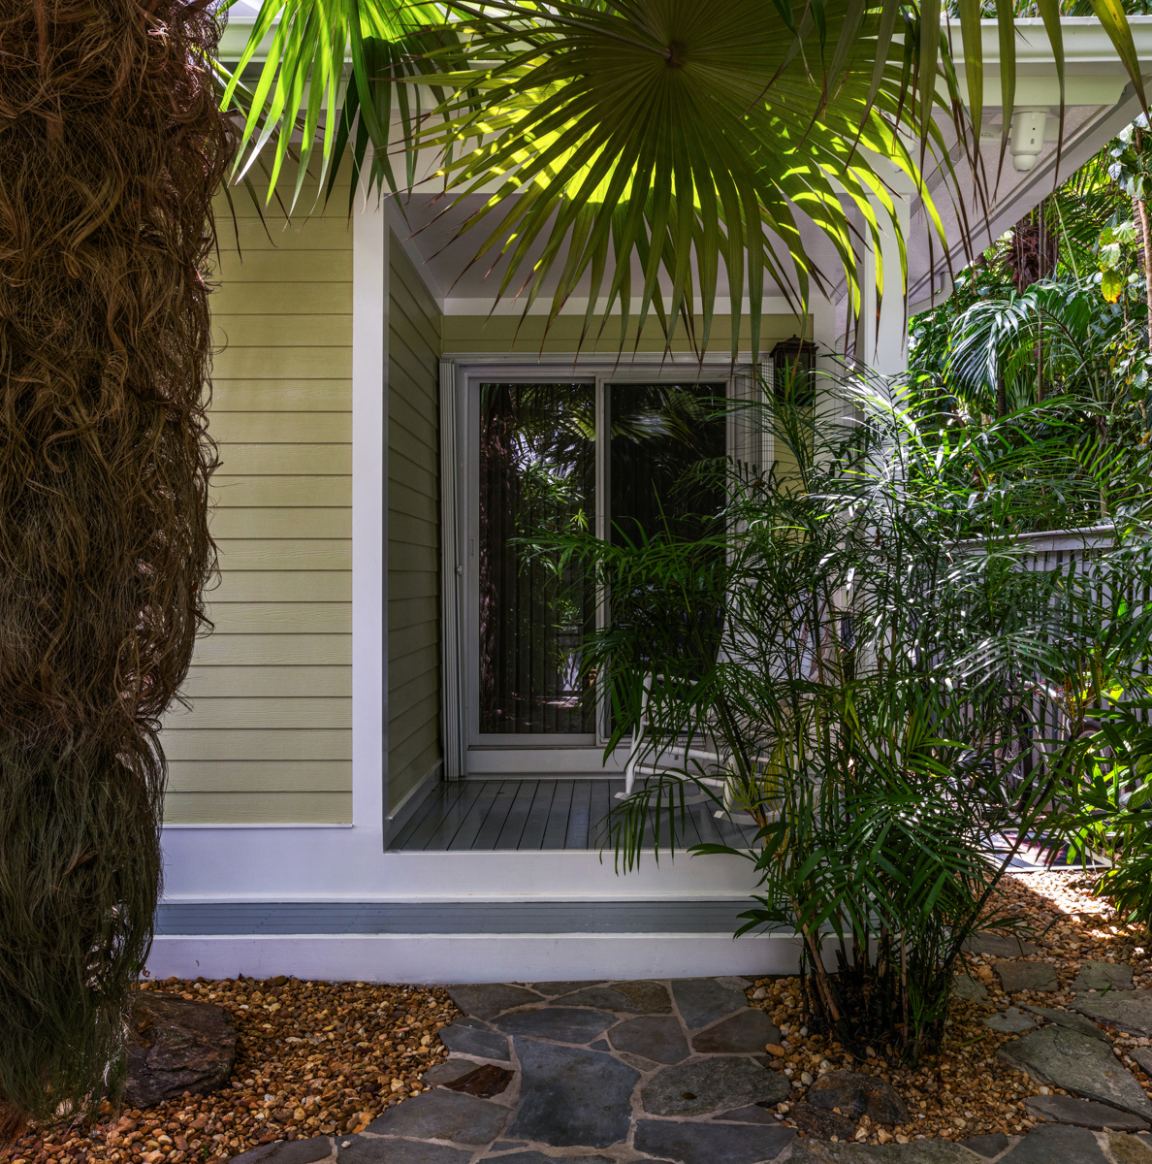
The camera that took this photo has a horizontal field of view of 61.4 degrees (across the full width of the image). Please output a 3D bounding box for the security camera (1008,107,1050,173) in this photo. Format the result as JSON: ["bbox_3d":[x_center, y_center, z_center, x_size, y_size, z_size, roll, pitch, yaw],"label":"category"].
[{"bbox_3d":[1.375,-1.342,2.950,0.120,0.200,0.125,0,0,1],"label":"security camera"}]

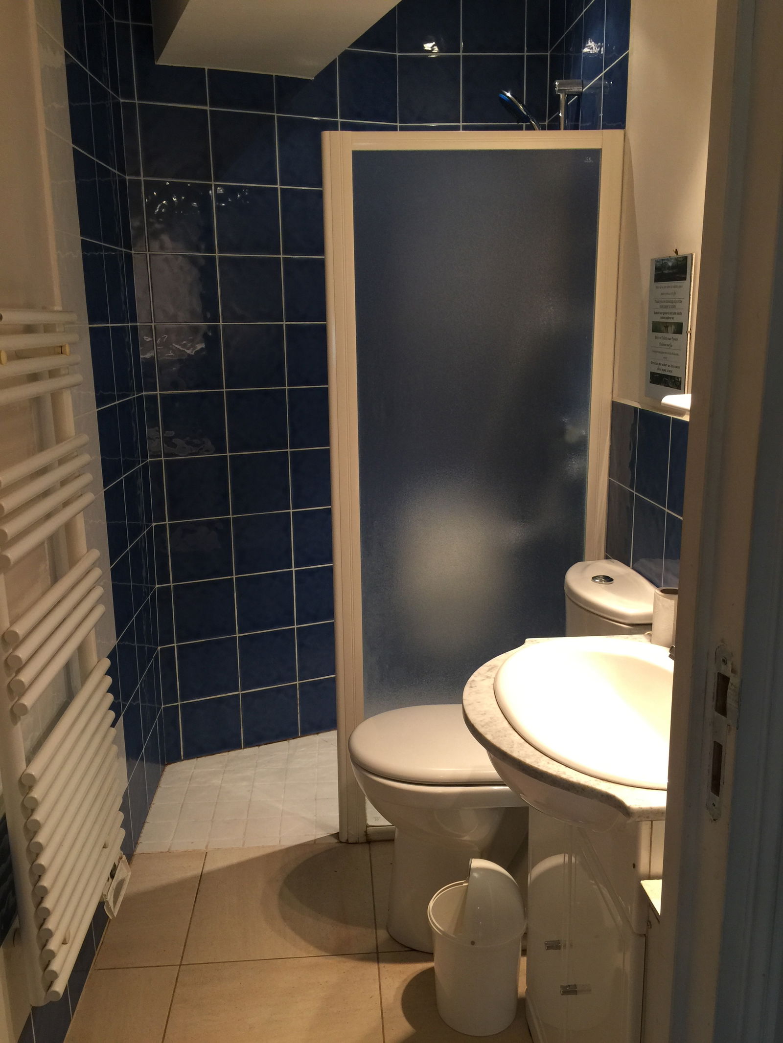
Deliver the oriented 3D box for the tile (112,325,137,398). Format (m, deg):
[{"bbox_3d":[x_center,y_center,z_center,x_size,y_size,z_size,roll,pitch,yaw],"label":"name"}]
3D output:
[{"bbox_3d":[-0.741,-0.438,2.401,0.012,0.200,0.200,-1,13,-3],"label":"tile"}]

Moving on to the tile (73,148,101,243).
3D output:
[{"bbox_3d":[-0.740,-0.788,2.128,0.010,0.200,0.198,-1,13,-2],"label":"tile"}]

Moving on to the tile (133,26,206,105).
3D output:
[{"bbox_3d":[-0.624,-1.287,2.478,0.200,0.200,0.010,-6,14,-23],"label":"tile"}]

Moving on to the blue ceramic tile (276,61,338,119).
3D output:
[{"bbox_3d":[-0.254,-1.319,2.616,0.197,0.198,0.010,-6,14,-23],"label":"blue ceramic tile"}]

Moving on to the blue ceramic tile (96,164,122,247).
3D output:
[{"bbox_3d":[-0.748,-0.832,2.316,0.010,0.200,0.197,-1,13,-2],"label":"blue ceramic tile"}]

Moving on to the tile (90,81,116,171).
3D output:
[{"bbox_3d":[-0.749,-1.028,2.264,0.012,0.200,0.200,-1,13,-3],"label":"tile"}]

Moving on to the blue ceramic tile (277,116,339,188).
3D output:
[{"bbox_3d":[-0.252,-1.131,2.684,0.200,0.200,0.010,-6,14,-24],"label":"blue ceramic tile"}]

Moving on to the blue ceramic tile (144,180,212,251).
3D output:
[{"bbox_3d":[-0.615,-0.887,2.552,0.197,0.198,0.010,-6,14,-23],"label":"blue ceramic tile"}]

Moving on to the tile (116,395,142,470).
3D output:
[{"bbox_3d":[-0.742,-0.240,2.454,0.010,0.200,0.198,-1,13,-2],"label":"tile"}]

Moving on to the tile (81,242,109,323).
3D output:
[{"bbox_3d":[-0.731,-0.586,2.154,0.010,0.198,0.197,-1,13,-3],"label":"tile"}]

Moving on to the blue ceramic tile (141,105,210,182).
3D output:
[{"bbox_3d":[-0.622,-1.088,2.518,0.200,0.200,0.012,-7,14,-24],"label":"blue ceramic tile"}]

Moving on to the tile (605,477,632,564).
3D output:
[{"bbox_3d":[0.627,0.003,2.390,0.010,0.200,0.200,-2,13,-5],"label":"tile"}]

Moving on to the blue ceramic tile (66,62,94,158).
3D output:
[{"bbox_3d":[-0.739,-0.983,2.067,0.012,0.200,0.200,-1,13,-3],"label":"blue ceramic tile"}]

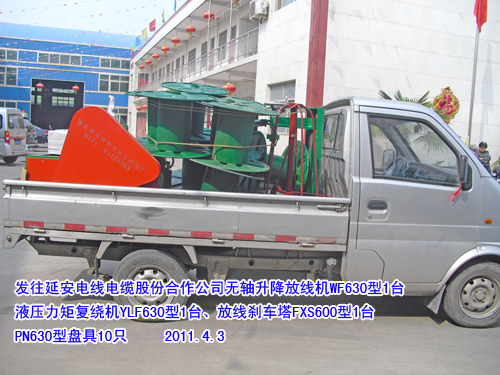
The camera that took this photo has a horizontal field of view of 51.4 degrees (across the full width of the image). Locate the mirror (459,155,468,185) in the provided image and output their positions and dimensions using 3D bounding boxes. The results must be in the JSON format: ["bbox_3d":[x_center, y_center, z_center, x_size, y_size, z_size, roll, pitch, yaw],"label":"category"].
[{"bbox_3d":[1.590,-0.134,3.870,0.070,0.230,0.140,4,7,9],"label":"mirror"}]

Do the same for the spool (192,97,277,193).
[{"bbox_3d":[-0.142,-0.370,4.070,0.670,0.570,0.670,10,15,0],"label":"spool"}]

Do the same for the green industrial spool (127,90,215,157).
[{"bbox_3d":[-0.610,-0.496,3.970,0.680,0.420,0.680,3,14,-1],"label":"green industrial spool"}]

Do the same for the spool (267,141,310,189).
[{"bbox_3d":[0.220,-0.137,4.740,0.420,0.650,0.650,10,-4,-22],"label":"spool"}]

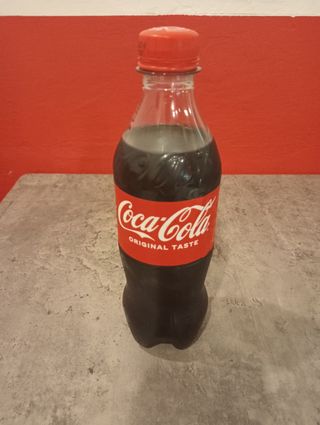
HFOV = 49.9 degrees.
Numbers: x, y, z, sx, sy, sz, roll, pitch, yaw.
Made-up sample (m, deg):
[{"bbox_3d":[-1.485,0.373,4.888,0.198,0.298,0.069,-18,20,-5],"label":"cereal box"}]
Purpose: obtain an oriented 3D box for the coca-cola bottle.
[{"bbox_3d":[0.005,0.000,0.218,0.062,0.207,0.062,1,30,2],"label":"coca-cola bottle"}]

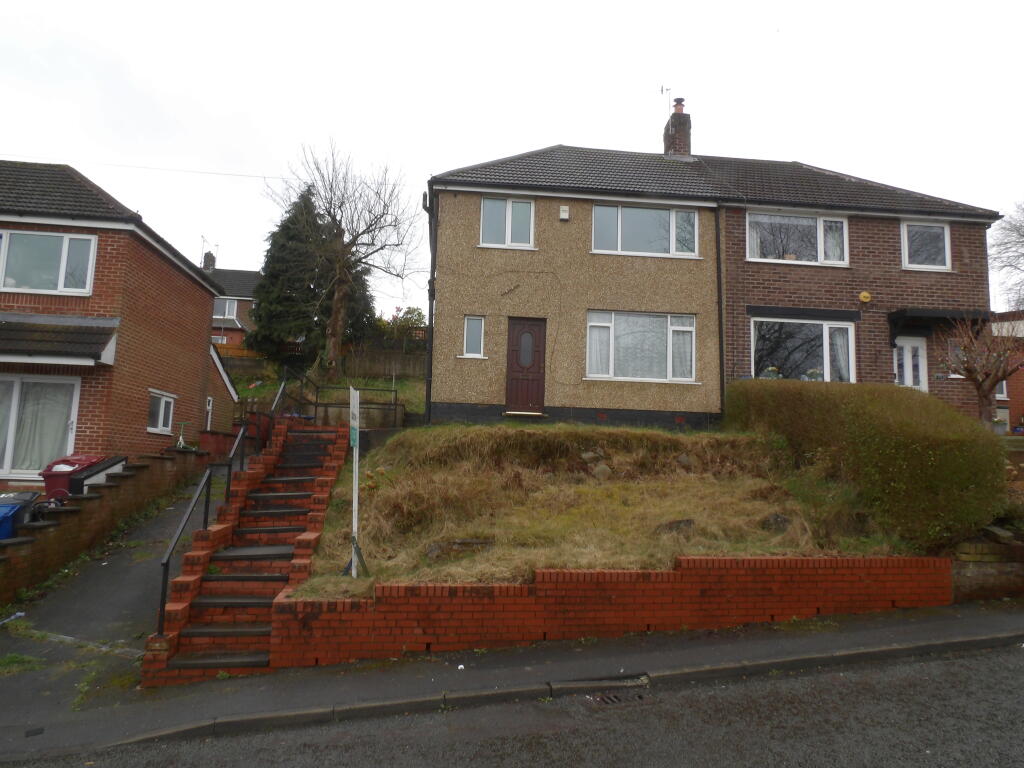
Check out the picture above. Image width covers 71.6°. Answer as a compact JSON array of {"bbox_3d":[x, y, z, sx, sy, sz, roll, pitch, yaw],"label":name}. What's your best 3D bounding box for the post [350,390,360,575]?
[{"bbox_3d":[-1.715,1.110,7.745,0.100,2.070,0.550,3,-8,-6],"label":"post"}]

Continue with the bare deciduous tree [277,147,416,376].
[{"bbox_3d":[-4.778,-3.581,20.502,4.000,6.690,4.000,2,-8,-5],"label":"bare deciduous tree"}]

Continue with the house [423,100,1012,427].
[{"bbox_3d":[4.150,-2.983,17.873,12.350,8.900,6.600,2,-8,-5],"label":"house"}]

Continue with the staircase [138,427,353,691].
[{"bbox_3d":[-3.244,1.809,10.120,1.400,3.000,6.200,3,-8,-8],"label":"staircase"}]

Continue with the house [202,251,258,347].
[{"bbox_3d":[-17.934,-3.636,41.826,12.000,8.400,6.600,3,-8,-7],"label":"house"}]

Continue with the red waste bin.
[{"bbox_3d":[-7.048,1.676,11.351,0.580,1.070,0.730,1,-8,4],"label":"red waste bin"}]

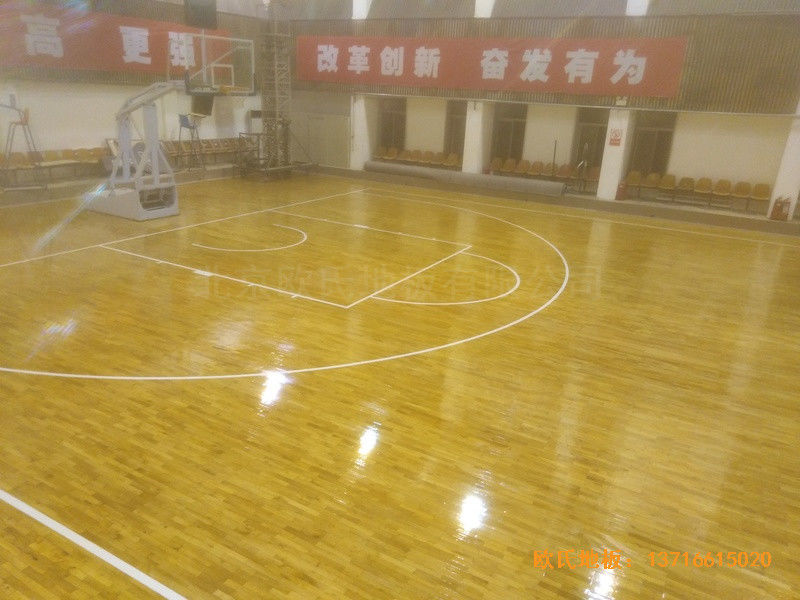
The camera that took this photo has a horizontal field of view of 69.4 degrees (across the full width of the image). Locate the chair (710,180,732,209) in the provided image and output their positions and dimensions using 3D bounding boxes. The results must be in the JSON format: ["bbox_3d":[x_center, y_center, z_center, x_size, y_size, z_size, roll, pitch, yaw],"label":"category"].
[{"bbox_3d":[10.168,-3.339,18.266,0.460,0.800,0.530,14,23,30],"label":"chair"}]

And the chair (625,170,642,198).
[{"bbox_3d":[7.924,-3.914,19.599,0.460,0.800,0.530,14,23,30],"label":"chair"}]

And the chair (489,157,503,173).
[{"bbox_3d":[3.372,-4.526,20.218,0.450,0.800,0.520,13,22,26],"label":"chair"}]

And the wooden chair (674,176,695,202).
[{"bbox_3d":[9.294,-3.563,18.785,0.460,0.800,0.530,14,23,30],"label":"wooden chair"}]

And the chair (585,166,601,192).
[{"bbox_3d":[6.772,-4.210,20.283,0.460,0.800,0.530,14,23,30],"label":"chair"}]

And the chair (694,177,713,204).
[{"bbox_3d":[9.722,-3.453,18.530,0.460,0.800,0.530,14,23,30],"label":"chair"}]

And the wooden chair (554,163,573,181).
[{"bbox_3d":[5.449,-4.054,19.179,0.450,0.800,0.520,13,22,26],"label":"wooden chair"}]

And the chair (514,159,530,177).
[{"bbox_3d":[4.561,-4.777,21.596,0.460,0.800,0.530,14,23,30],"label":"chair"}]

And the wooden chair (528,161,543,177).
[{"bbox_3d":[4.612,-4.244,19.598,0.450,0.800,0.520,13,22,26],"label":"wooden chair"}]

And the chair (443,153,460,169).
[{"bbox_3d":[1.913,-4.858,20.947,0.450,0.800,0.520,13,22,26],"label":"chair"}]

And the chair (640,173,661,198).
[{"bbox_3d":[8.403,-3.792,19.314,0.460,0.800,0.530,14,23,30],"label":"chair"}]

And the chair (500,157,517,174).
[{"bbox_3d":[4.133,-4.887,21.851,0.460,0.800,0.530,14,23,30],"label":"chair"}]

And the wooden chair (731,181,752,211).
[{"bbox_3d":[9.994,-3.020,16.907,0.450,0.800,0.520,13,22,26],"label":"wooden chair"}]

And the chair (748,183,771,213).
[{"bbox_3d":[10.410,-2.925,16.699,0.450,0.800,0.520,13,22,26],"label":"chair"}]

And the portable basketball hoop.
[{"bbox_3d":[-5.474,-3.777,13.145,5.300,3.950,1.800,13,22,26],"label":"portable basketball hoop"}]

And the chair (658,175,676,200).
[{"bbox_3d":[8.245,-3.418,17.781,0.450,0.800,0.520,13,22,26],"label":"chair"}]

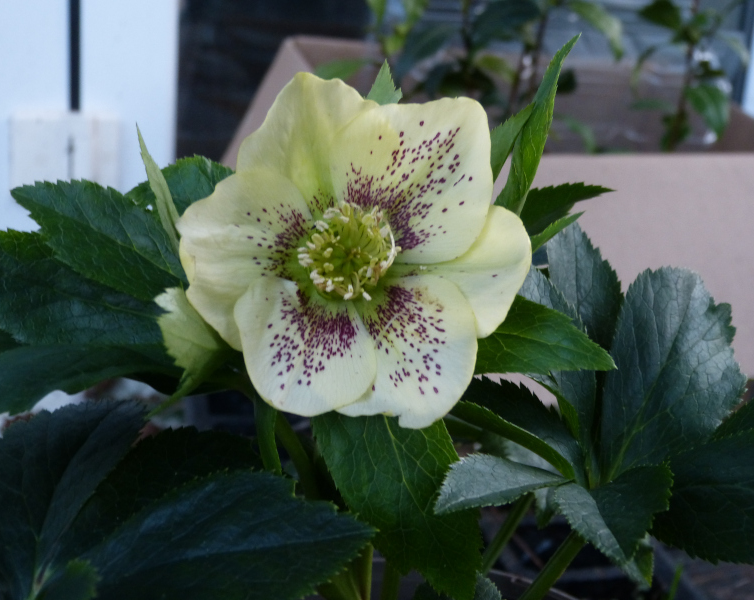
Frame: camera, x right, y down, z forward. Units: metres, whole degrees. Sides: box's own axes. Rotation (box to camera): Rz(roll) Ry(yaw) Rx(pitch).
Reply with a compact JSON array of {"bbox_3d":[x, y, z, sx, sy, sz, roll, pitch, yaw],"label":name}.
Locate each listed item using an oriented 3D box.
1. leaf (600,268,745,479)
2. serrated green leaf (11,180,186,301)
[{"bbox_3d":[0.075,0.017,0.316,0.032,0.011,0.067,21,64,18],"label":"leaf"},{"bbox_3d":[-0.066,-0.014,0.305,0.053,0.009,0.025,28,45,0],"label":"serrated green leaf"}]

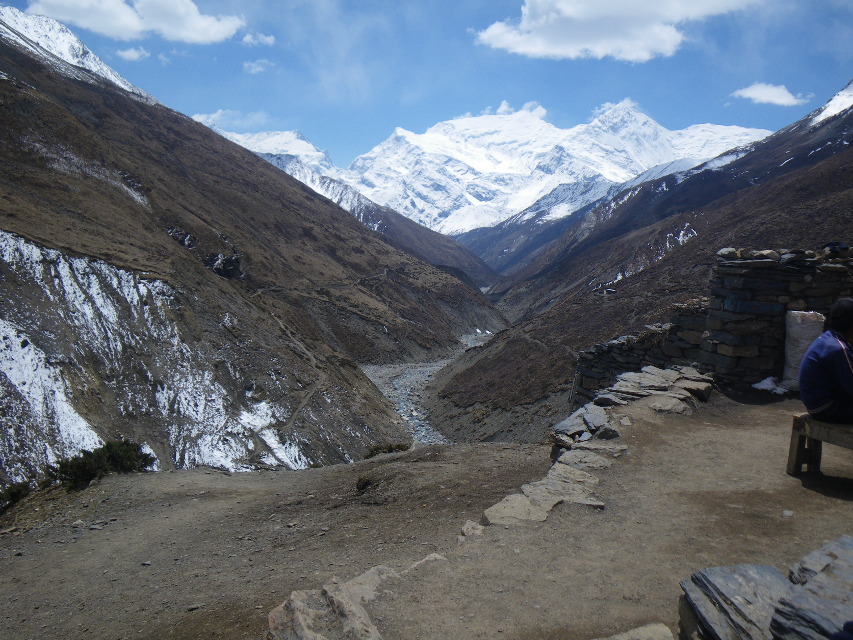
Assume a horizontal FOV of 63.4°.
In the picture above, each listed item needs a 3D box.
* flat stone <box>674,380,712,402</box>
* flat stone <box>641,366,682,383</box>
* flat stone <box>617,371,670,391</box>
[{"bbox_3d":[2.693,0.719,7.000,0.363,0.130,0.388,3,8,20],"label":"flat stone"},{"bbox_3d":[2.513,0.581,7.400,0.270,0.060,0.500,-2,9,-13],"label":"flat stone"},{"bbox_3d":[2.249,0.625,7.150,0.340,0.065,0.530,-2,9,-15],"label":"flat stone"}]

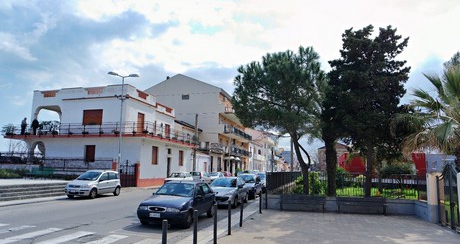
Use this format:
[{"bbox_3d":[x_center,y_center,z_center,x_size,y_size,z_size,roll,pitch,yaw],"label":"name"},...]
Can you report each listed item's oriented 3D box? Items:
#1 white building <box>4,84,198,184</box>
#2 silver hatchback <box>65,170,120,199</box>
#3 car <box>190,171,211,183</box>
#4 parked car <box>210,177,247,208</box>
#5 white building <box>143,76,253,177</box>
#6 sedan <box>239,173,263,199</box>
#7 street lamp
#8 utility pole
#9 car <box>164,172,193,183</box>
[{"bbox_3d":[-13.417,2.343,35.550,15.200,9.400,13.700,-2,-9,14],"label":"white building"},{"bbox_3d":[-8.303,3.794,18.730,1.580,1.540,3.540,-1,-9,11],"label":"silver hatchback"},{"bbox_3d":[-3.472,6.669,36.352,1.630,1.480,3.800,-2,-9,14],"label":"car"},{"bbox_3d":[-0.134,3.652,16.453,1.670,1.430,3.900,-2,-9,14],"label":"parked car"},{"bbox_3d":[-5.490,2.431,63.985,16.400,18.300,23.700,-2,-9,14],"label":"white building"},{"bbox_3d":[1.061,4.365,21.099,1.720,1.500,4.150,-2,-9,14],"label":"sedan"},{"bbox_3d":[-8.652,0.633,24.332,2.400,9.400,0.400,3,-9,-18],"label":"street lamp"},{"bbox_3d":[-4.483,3.394,39.878,0.300,9.000,0.300,-2,-9,14],"label":"utility pole"},{"bbox_3d":[-5.022,5.770,30.626,1.600,1.430,3.750,-2,-9,14],"label":"car"}]

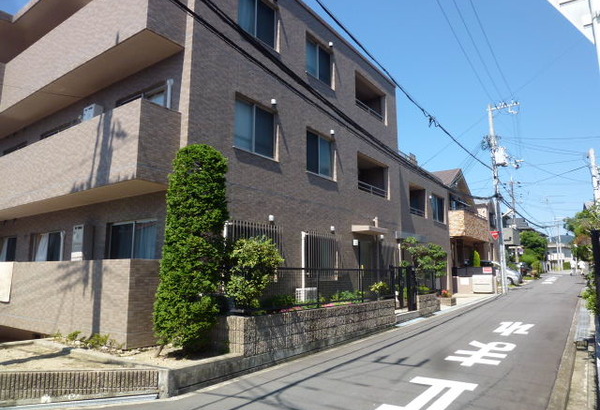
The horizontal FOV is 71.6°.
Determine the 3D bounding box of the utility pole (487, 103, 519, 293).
[{"bbox_3d":[10.467,-0.441,20.550,1.600,9.600,0.700,-6,-11,36],"label":"utility pole"}]

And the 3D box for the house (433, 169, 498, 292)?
[{"bbox_3d":[7.285,1.663,26.962,8.600,7.500,8.000,-6,-11,36],"label":"house"}]

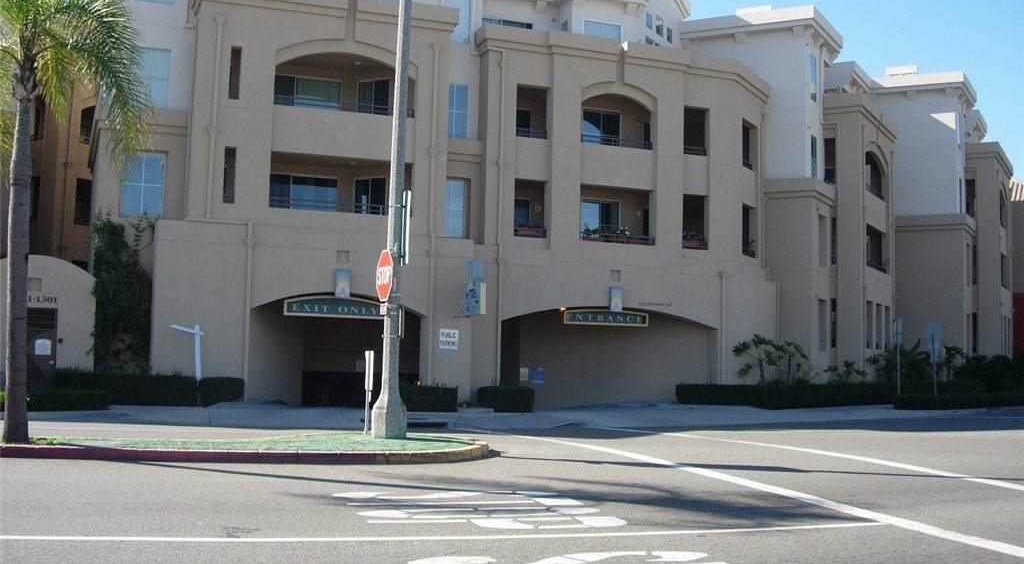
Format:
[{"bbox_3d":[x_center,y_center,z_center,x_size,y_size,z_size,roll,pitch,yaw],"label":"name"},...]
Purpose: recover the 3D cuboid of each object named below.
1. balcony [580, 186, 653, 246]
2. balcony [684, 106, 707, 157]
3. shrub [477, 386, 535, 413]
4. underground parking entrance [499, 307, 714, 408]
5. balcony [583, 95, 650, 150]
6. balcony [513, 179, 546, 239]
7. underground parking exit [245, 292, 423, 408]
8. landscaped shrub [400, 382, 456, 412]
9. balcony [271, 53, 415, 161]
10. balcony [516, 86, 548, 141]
[{"bbox_3d":[3.129,-2.089,36.790,2.592,1.846,1.400,3,-5,-21],"label":"balcony"},{"bbox_3d":[5.848,-4.962,38.071,0.857,1.621,1.400,3,-5,-21],"label":"balcony"},{"bbox_3d":[-0.203,3.381,32.649,1.316,0.766,1.300,3,-5,-21],"label":"shrub"},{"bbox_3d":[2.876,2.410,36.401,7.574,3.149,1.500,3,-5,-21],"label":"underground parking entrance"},{"bbox_3d":[3.160,-5.178,37.038,2.555,1.773,1.400,3,-5,-21],"label":"balcony"},{"bbox_3d":[0.310,-2.236,35.700,1.076,1.807,1.400,3,-5,-21],"label":"balcony"},{"bbox_3d":[-5.373,2.024,33.317,5.088,3.231,1.700,3,-5,-21],"label":"underground parking exit"},{"bbox_3d":[-2.431,3.267,31.734,1.419,0.786,1.200,3,-5,-21],"label":"landscaped shrub"},{"bbox_3d":[-5.233,-5.186,33.923,4.245,3.135,1.700,3,-5,-21],"label":"balcony"},{"bbox_3d":[0.385,-5.284,35.963,1.067,1.673,1.400,3,-5,-21],"label":"balcony"}]

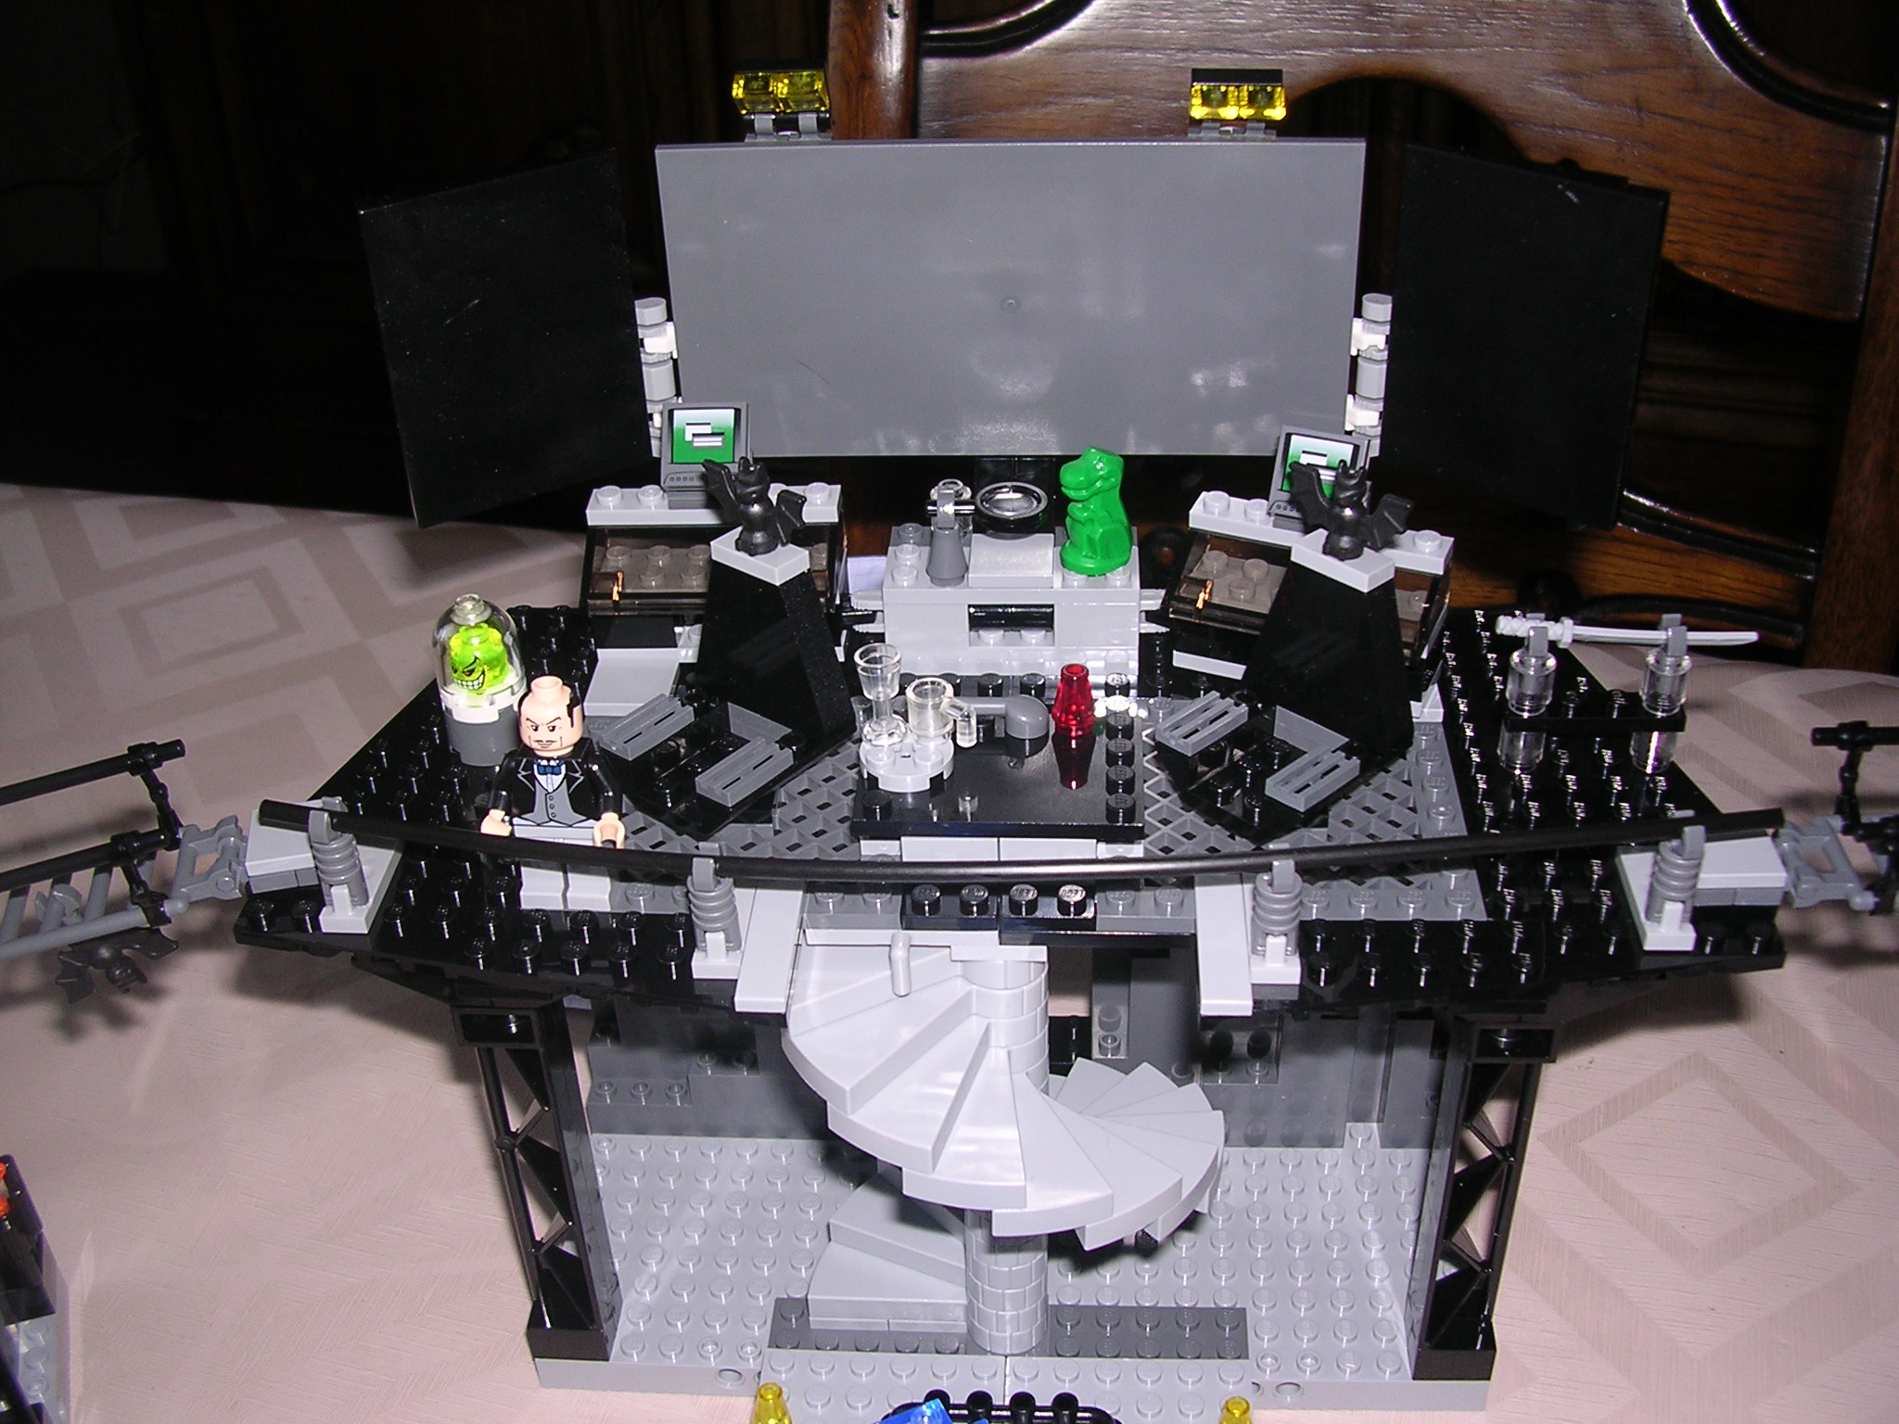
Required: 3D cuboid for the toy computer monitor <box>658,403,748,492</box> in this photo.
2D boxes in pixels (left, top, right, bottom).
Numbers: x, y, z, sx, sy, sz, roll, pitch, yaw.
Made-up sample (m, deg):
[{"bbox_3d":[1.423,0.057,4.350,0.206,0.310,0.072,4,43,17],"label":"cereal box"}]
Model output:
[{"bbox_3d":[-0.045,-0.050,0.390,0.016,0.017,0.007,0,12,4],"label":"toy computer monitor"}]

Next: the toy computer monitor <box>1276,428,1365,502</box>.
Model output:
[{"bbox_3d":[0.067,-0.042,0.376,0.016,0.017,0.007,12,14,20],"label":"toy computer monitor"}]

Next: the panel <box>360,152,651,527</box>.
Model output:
[{"bbox_3d":[-0.082,-0.069,0.389,0.048,0.064,0.004,-20,38,-25],"label":"panel"}]

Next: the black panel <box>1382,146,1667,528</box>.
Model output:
[{"bbox_3d":[0.102,-0.067,0.372,0.048,0.064,0.004,19,39,29],"label":"black panel"}]

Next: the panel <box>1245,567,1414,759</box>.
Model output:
[{"bbox_3d":[0.069,-0.012,0.369,0.008,0.029,0.032,-29,42,-34],"label":"panel"}]

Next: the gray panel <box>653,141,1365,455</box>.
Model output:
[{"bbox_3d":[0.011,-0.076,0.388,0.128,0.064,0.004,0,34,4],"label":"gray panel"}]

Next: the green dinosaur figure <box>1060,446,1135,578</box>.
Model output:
[{"bbox_3d":[0.027,-0.039,0.389,0.013,0.025,0.012,-24,39,-29],"label":"green dinosaur figure"}]

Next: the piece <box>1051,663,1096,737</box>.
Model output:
[{"bbox_3d":[0.021,-0.002,0.361,0.008,0.012,0.008,0,34,4],"label":"piece"}]

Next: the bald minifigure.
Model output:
[{"bbox_3d":[-0.064,0.013,0.339,0.024,0.040,0.013,0,34,4],"label":"bald minifigure"}]

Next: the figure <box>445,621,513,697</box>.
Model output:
[{"bbox_3d":[-0.085,-0.009,0.376,0.011,0.011,0.011,11,36,18],"label":"figure"}]

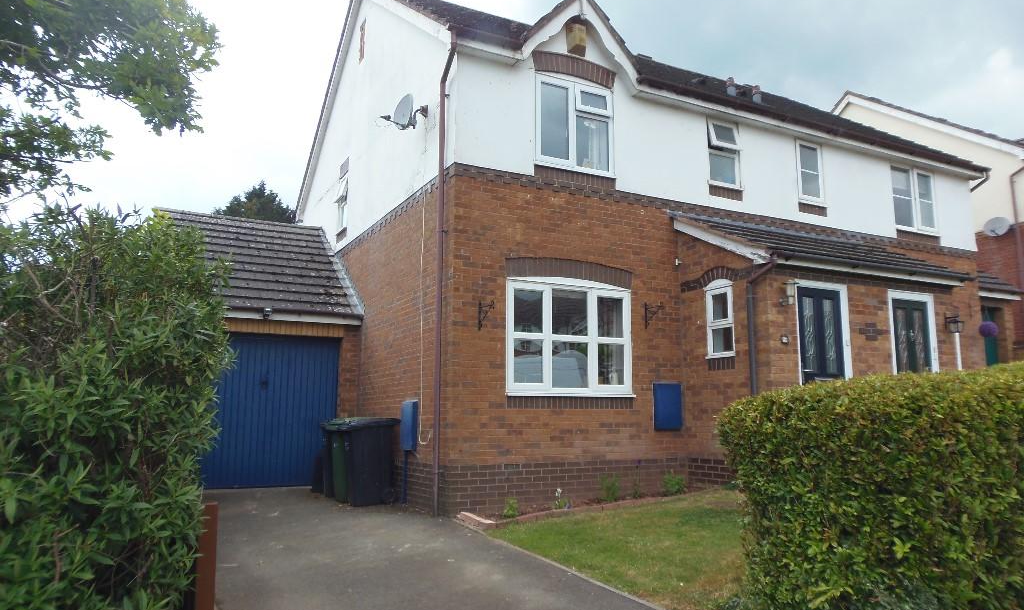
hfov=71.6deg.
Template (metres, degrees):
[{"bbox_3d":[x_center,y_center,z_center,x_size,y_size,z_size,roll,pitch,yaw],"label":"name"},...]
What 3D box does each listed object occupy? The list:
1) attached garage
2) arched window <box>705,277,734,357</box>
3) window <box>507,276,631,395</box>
[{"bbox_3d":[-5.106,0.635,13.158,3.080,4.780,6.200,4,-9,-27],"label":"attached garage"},{"bbox_3d":[2.617,0.176,8.898,0.100,0.980,0.520,4,-9,-27],"label":"arched window"},{"bbox_3d":[0.730,0.383,8.723,1.830,1.470,0.100,4,-9,-27],"label":"window"}]

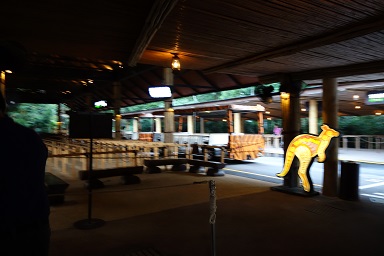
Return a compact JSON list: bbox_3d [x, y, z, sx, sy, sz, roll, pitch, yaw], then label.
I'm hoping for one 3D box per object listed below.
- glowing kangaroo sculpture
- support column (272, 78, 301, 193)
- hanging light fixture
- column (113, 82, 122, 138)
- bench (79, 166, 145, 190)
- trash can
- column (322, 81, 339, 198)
[{"bbox_3d":[2.680,0.715,6.980,0.200,1.600,1.500,0,0,-39],"label":"glowing kangaroo sculpture"},{"bbox_3d":[2.563,0.090,7.730,0.420,2.920,0.420,0,0,-34],"label":"support column"},{"bbox_3d":[-0.307,-1.235,5.650,0.180,0.320,0.180,0,0,-34],"label":"hanging light fixture"},{"bbox_3d":[-4.691,-0.600,18.800,0.420,4.300,0.420,0,0,-34],"label":"column"},{"bbox_3d":[-2.180,1.335,8.120,1.680,0.430,0.420,0,0,-30],"label":"bench"},{"bbox_3d":[3.424,1.125,6.480,0.400,0.850,0.400,0,0,-34],"label":"trash can"},{"bbox_3d":[3.200,0.175,6.880,0.360,2.750,0.360,0,0,-34],"label":"column"}]

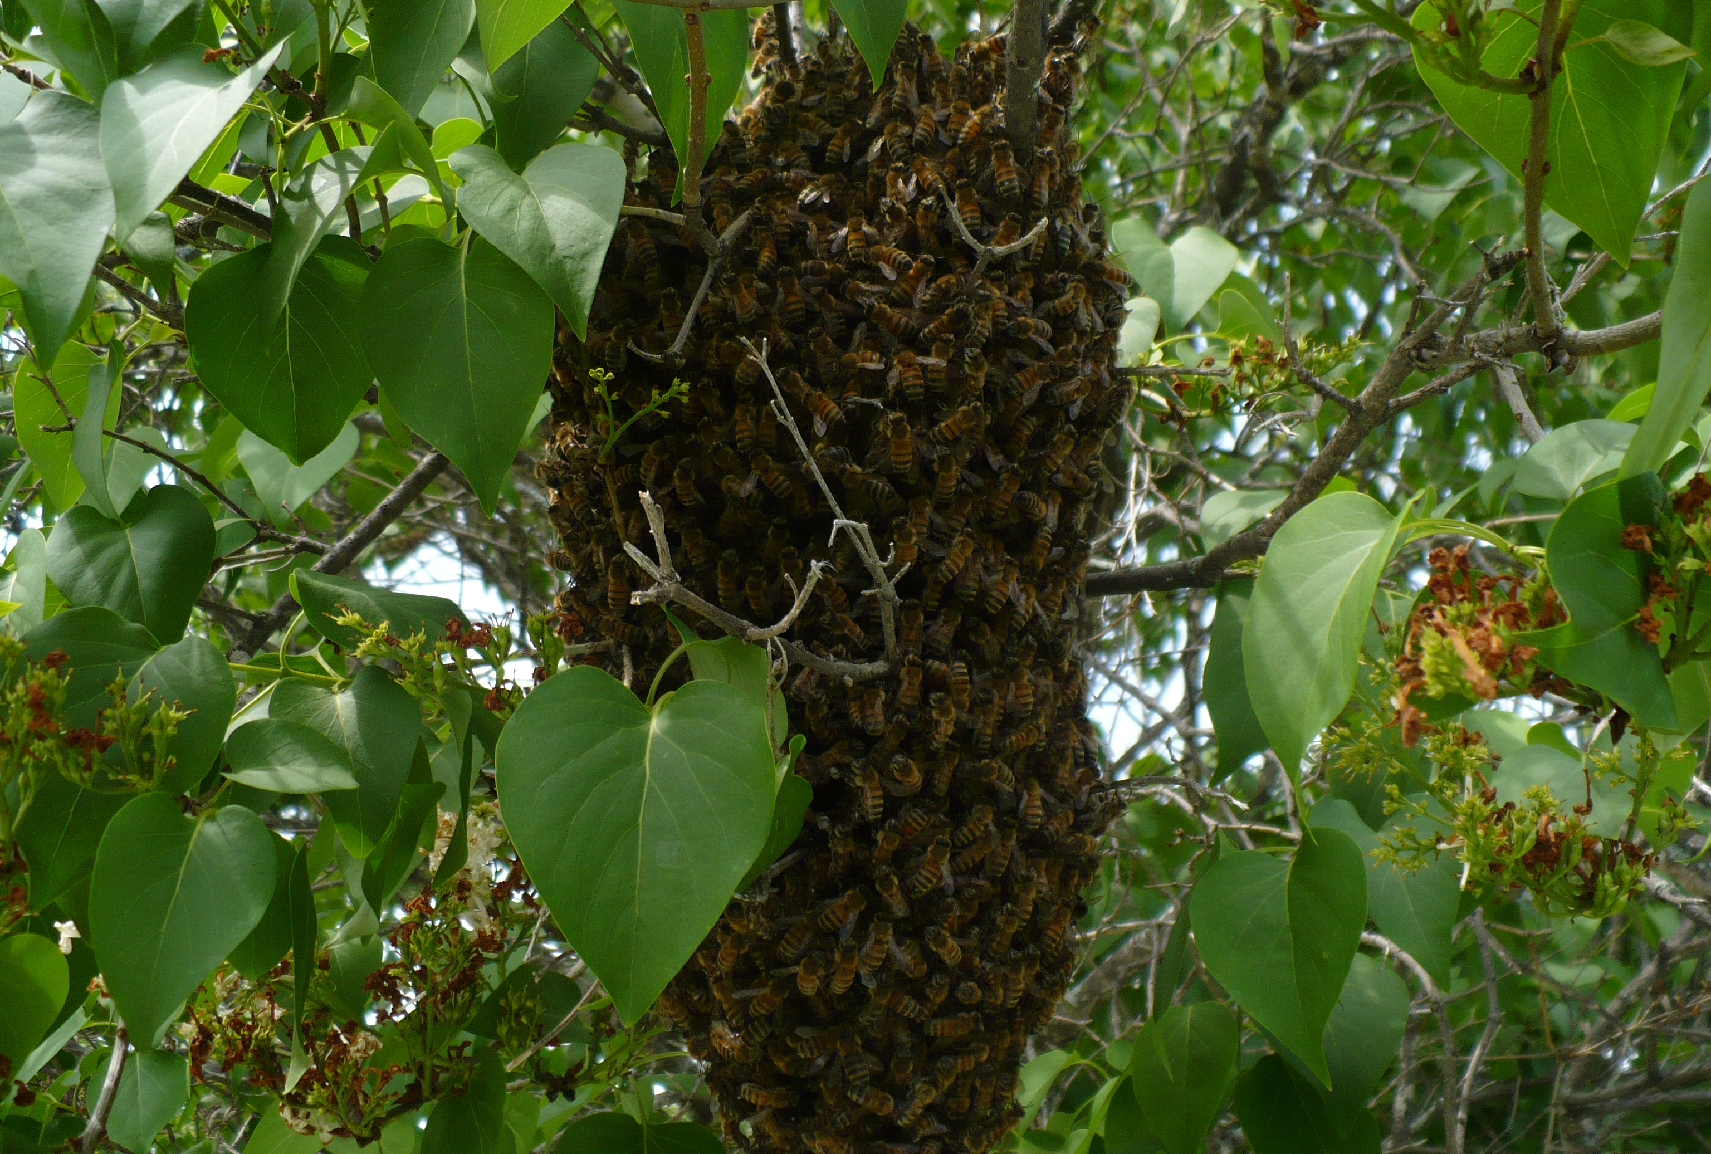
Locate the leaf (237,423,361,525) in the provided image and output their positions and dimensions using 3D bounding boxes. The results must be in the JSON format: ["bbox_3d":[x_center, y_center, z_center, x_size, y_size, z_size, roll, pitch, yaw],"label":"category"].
[{"bbox_3d":[-0.208,-0.042,0.680,0.046,0.056,0.015,5,-23,-17],"label":"leaf"}]

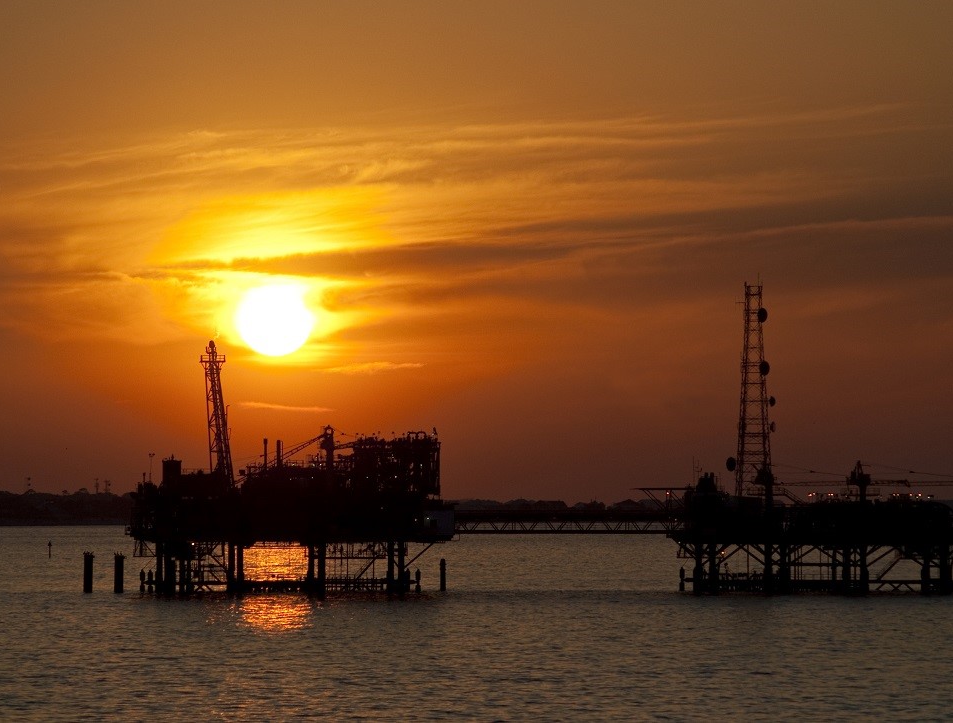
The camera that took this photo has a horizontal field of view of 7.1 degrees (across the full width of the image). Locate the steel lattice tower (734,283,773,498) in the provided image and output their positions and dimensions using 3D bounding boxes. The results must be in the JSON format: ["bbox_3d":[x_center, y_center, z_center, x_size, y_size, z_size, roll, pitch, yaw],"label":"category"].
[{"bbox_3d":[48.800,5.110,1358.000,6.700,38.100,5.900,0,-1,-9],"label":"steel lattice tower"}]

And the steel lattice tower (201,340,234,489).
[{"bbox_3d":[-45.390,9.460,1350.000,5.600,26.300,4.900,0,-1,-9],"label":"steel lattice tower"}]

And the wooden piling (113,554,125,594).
[{"bbox_3d":[-62.370,36.930,1342.000,1.650,6.900,1.650,0,-1,-9],"label":"wooden piling"}]

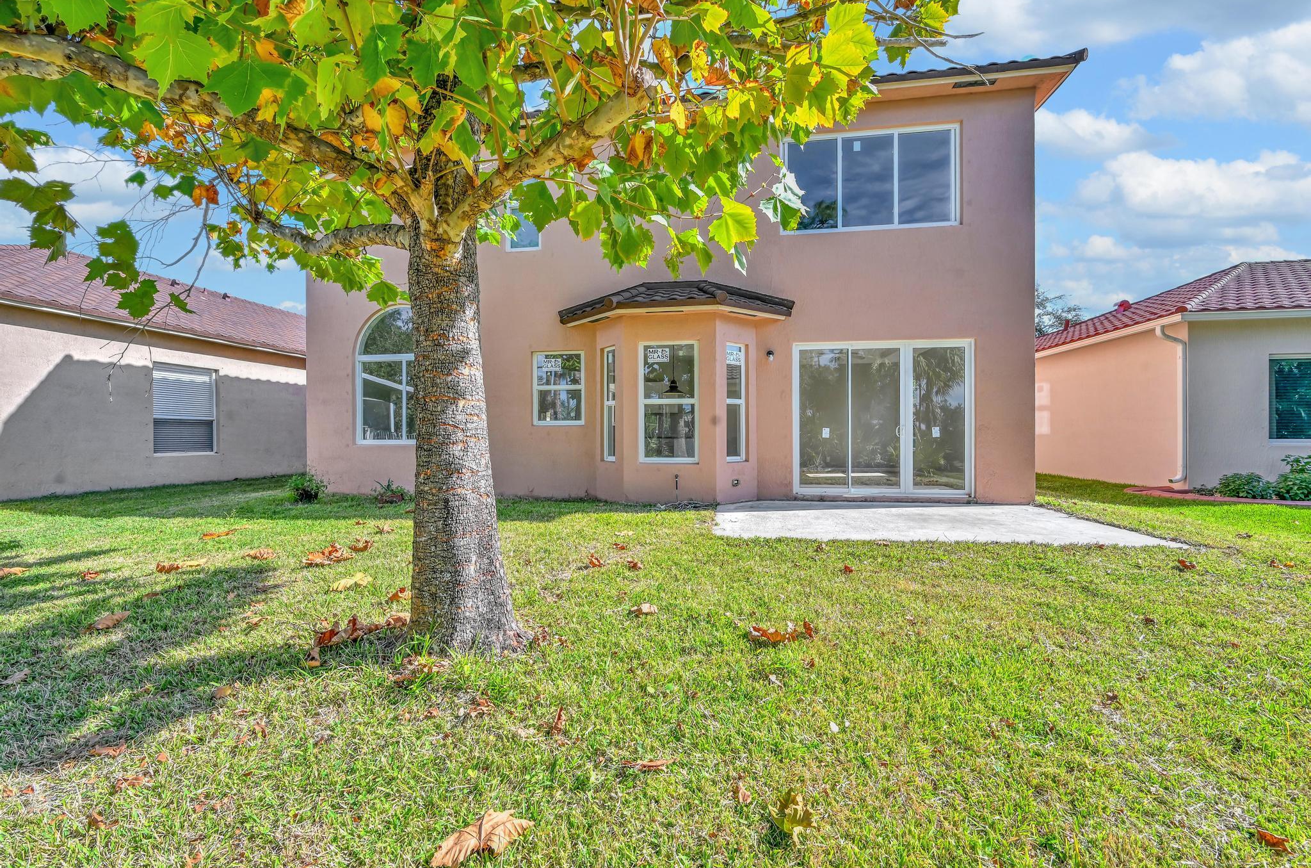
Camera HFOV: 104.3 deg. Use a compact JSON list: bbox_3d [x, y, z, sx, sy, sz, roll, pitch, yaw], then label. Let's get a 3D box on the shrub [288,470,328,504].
[{"bbox_3d":[-5.722,0.861,8.400,0.560,0.540,0.540,0,0,-34],"label":"shrub"}]

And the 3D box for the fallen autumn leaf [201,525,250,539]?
[{"bbox_3d":[-4.647,1.061,5.500,0.380,0.070,0.240,0,0,-44],"label":"fallen autumn leaf"}]

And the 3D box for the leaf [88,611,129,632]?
[{"bbox_3d":[-3.254,1.115,3.030,0.230,0.060,0.190,0,0,-40],"label":"leaf"}]

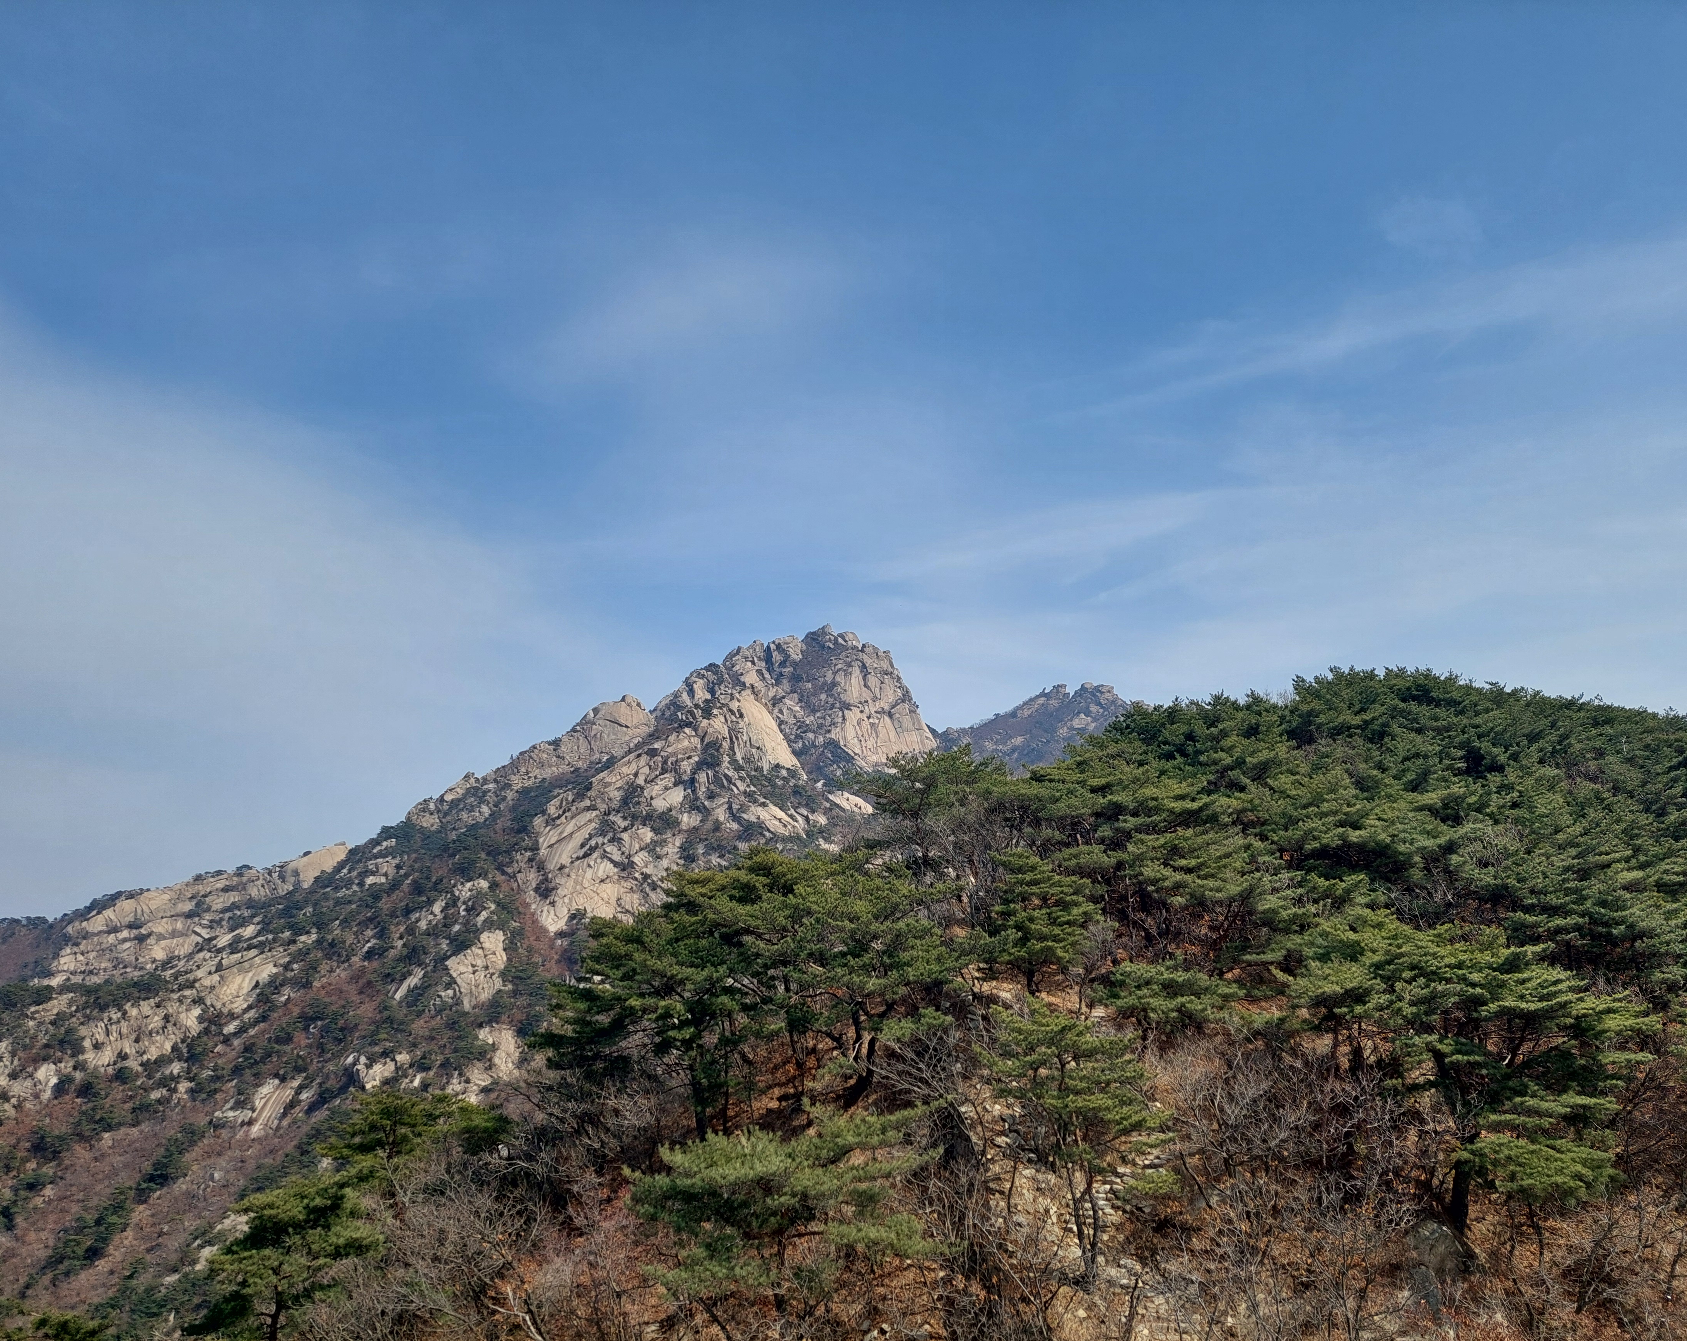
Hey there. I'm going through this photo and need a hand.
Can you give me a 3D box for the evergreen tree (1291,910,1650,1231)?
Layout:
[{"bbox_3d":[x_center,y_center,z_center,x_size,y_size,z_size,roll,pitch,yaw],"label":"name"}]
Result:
[{"bbox_3d":[15.718,9.950,33.000,7.707,7.498,6.936,-5,-11,24],"label":"evergreen tree"}]

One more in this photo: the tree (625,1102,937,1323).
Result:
[{"bbox_3d":[-1.200,10.474,25.000,5.763,3.561,5.186,0,-10,-3],"label":"tree"}]

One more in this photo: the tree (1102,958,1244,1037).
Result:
[{"bbox_3d":[10.637,10.689,42.000,4.337,2.667,3.904,-2,-10,14],"label":"tree"}]

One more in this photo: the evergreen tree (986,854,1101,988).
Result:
[{"bbox_3d":[7.010,8.970,46.000,3.905,4.956,3.514,-1,-10,8],"label":"evergreen tree"}]

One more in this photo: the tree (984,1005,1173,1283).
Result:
[{"bbox_3d":[5.487,11.130,31.000,4.171,6.172,3.753,-2,-10,9],"label":"tree"}]

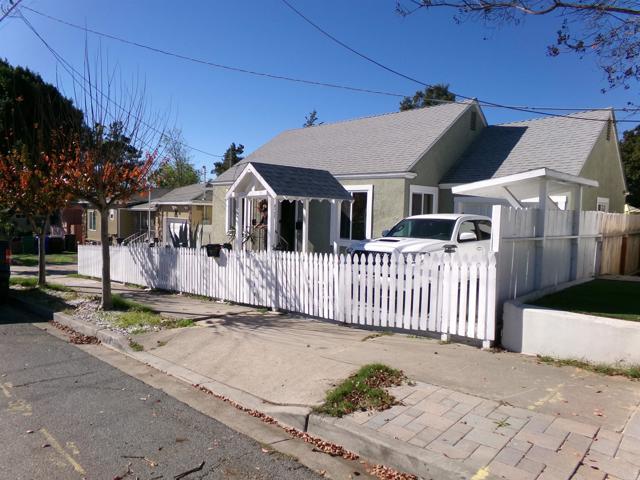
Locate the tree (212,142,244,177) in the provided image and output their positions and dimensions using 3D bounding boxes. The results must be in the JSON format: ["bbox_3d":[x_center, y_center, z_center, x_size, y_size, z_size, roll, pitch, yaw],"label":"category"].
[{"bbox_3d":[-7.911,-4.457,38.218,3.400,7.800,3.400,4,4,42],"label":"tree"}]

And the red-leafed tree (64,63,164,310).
[{"bbox_3d":[-4.076,-1.038,8.765,2.050,4.833,2.050,4,4,42],"label":"red-leafed tree"}]

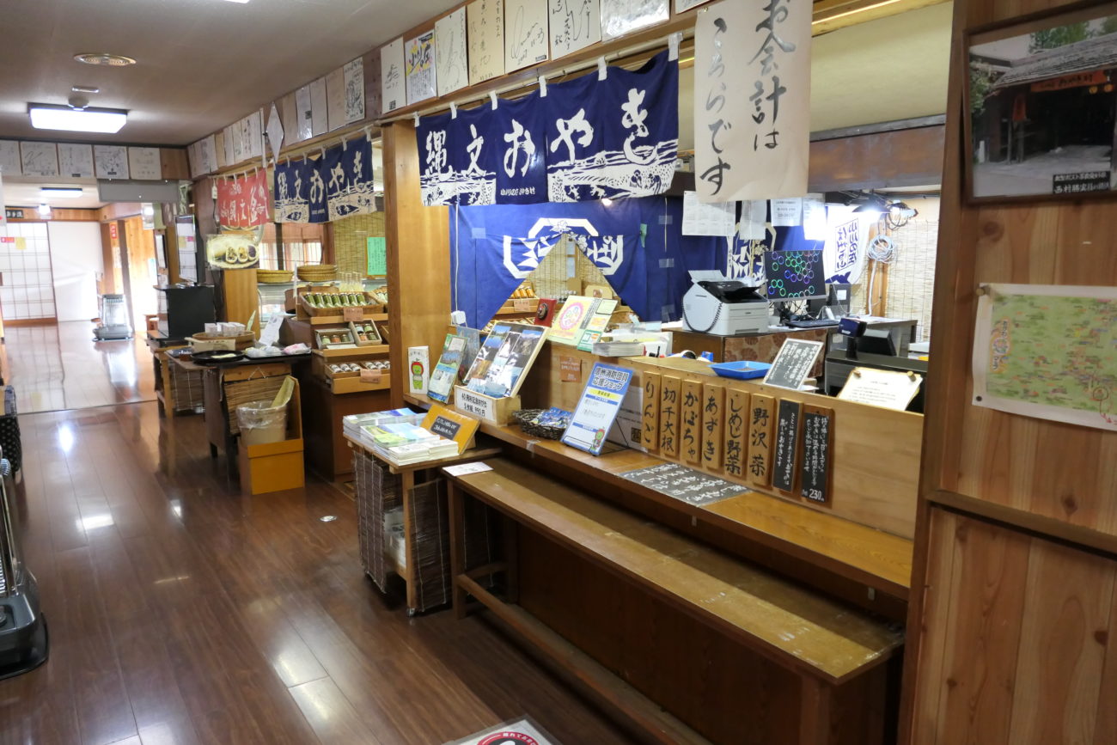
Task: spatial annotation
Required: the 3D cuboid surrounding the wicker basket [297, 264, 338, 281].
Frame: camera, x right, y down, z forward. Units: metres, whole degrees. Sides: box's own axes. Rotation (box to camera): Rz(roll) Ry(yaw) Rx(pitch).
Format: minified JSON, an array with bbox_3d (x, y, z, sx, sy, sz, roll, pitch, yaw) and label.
[{"bbox_3d":[-2.208,-0.912,7.100,0.365,0.145,0.365,-7,12,-34],"label":"wicker basket"}]

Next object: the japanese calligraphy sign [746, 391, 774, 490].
[{"bbox_3d":[0.569,0.188,2.157,0.020,0.253,0.074,-7,12,-34],"label":"japanese calligraphy sign"}]

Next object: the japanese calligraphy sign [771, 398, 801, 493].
[{"bbox_3d":[0.616,0.196,2.095,0.018,0.250,0.072,-7,12,-34],"label":"japanese calligraphy sign"}]

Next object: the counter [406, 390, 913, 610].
[{"bbox_3d":[0.105,0.277,2.676,0.250,0.035,2.500,-7,12,-34],"label":"counter"}]

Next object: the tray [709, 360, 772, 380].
[{"bbox_3d":[0.563,-0.005,2.317,0.183,0.031,0.153,-7,12,-34],"label":"tray"}]

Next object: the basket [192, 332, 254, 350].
[{"bbox_3d":[-2.252,-0.198,5.244,0.388,0.114,0.388,-7,12,-34],"label":"basket"}]

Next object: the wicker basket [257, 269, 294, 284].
[{"bbox_3d":[-2.584,-0.868,7.013,0.373,0.100,0.373,-7,12,-34],"label":"wicker basket"}]

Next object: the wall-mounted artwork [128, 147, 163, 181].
[{"bbox_3d":[-3.626,-1.832,6.817,0.243,0.270,0.018,-7,12,-34],"label":"wall-mounted artwork"}]

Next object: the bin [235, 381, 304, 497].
[{"bbox_3d":[-1.766,0.364,4.726,0.320,0.666,0.315,-7,12,-34],"label":"bin"}]

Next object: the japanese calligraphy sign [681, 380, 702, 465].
[{"bbox_3d":[0.412,0.151,2.392,0.018,0.252,0.077,-7,12,-34],"label":"japanese calligraphy sign"}]

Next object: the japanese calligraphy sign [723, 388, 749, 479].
[{"bbox_3d":[0.517,0.176,2.244,0.018,0.252,0.078,-7,12,-34],"label":"japanese calligraphy sign"}]

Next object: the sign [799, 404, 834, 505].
[{"bbox_3d":[0.674,0.211,2.008,0.020,0.252,0.080,-7,12,-34],"label":"sign"}]

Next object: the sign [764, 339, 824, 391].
[{"bbox_3d":[0.657,-0.021,2.158,0.014,0.155,0.121,38,-13,-33],"label":"sign"}]

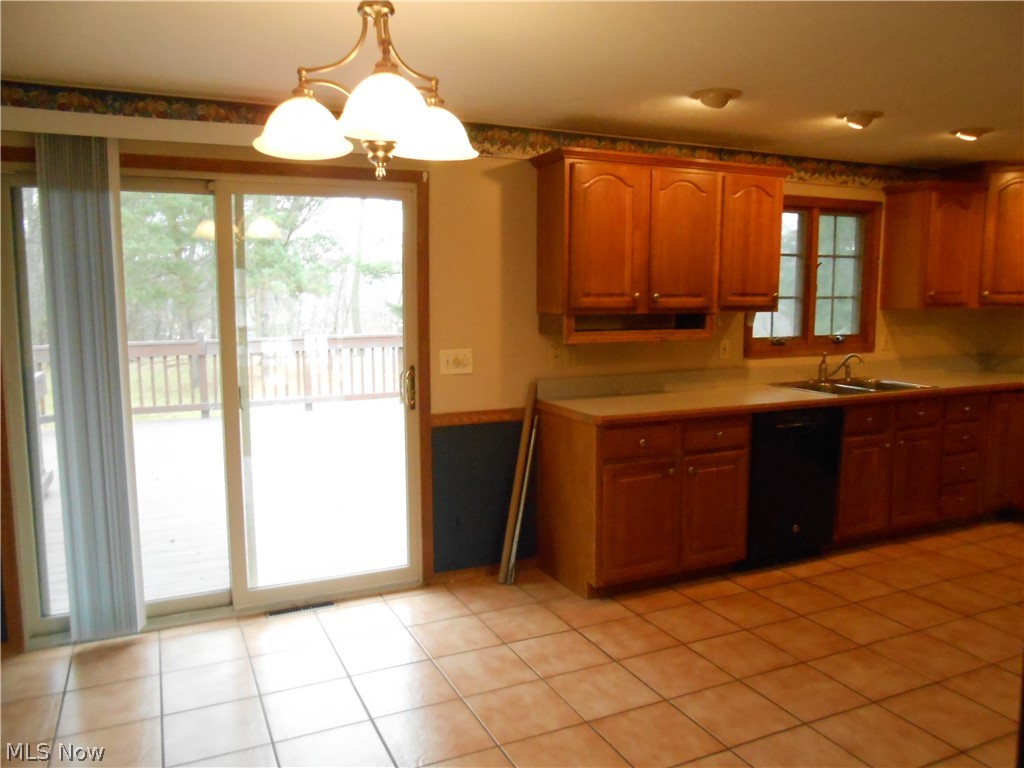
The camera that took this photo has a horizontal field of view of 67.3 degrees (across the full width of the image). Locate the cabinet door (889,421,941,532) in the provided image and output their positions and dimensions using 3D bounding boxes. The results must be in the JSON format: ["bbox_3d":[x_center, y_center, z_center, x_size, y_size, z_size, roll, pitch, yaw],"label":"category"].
[{"bbox_3d":[2.386,0.542,4.543,0.415,0.588,0.020,-3,7,-25],"label":"cabinet door"}]

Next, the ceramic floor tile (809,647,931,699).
[{"bbox_3d":[1.396,1.133,3.009,0.328,0.010,0.328,-3,7,-25],"label":"ceramic floor tile"}]

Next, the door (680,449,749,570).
[{"bbox_3d":[1.037,0.625,3.915,0.429,0.586,0.020,-3,7,-25],"label":"door"}]

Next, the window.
[{"bbox_3d":[1.892,-0.675,4.888,1.126,0.985,0.101,-3,7,-25],"label":"window"}]

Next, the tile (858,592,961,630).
[{"bbox_3d":[1.840,1.051,3.551,0.325,0.010,0.326,-3,7,-25],"label":"tile"}]

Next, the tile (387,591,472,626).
[{"bbox_3d":[-0.382,1.059,3.634,0.328,0.010,0.328,-3,7,-25],"label":"tile"}]

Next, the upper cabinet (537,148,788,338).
[{"bbox_3d":[0.824,-0.709,4.139,1.458,0.931,0.339,-3,8,-25],"label":"upper cabinet"}]

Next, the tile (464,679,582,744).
[{"bbox_3d":[0.039,1.161,2.733,0.328,0.010,0.328,-3,7,-25],"label":"tile"}]

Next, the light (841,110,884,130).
[{"bbox_3d":[1.635,-1.223,3.608,0.194,0.075,0.194,-3,7,-25],"label":"light"}]

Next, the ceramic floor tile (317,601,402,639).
[{"bbox_3d":[-0.690,1.086,3.530,0.330,0.010,0.330,-3,8,-25],"label":"ceramic floor tile"}]

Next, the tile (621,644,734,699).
[{"bbox_3d":[0.649,1.139,3.046,0.330,0.010,0.330,-3,8,-25],"label":"tile"}]

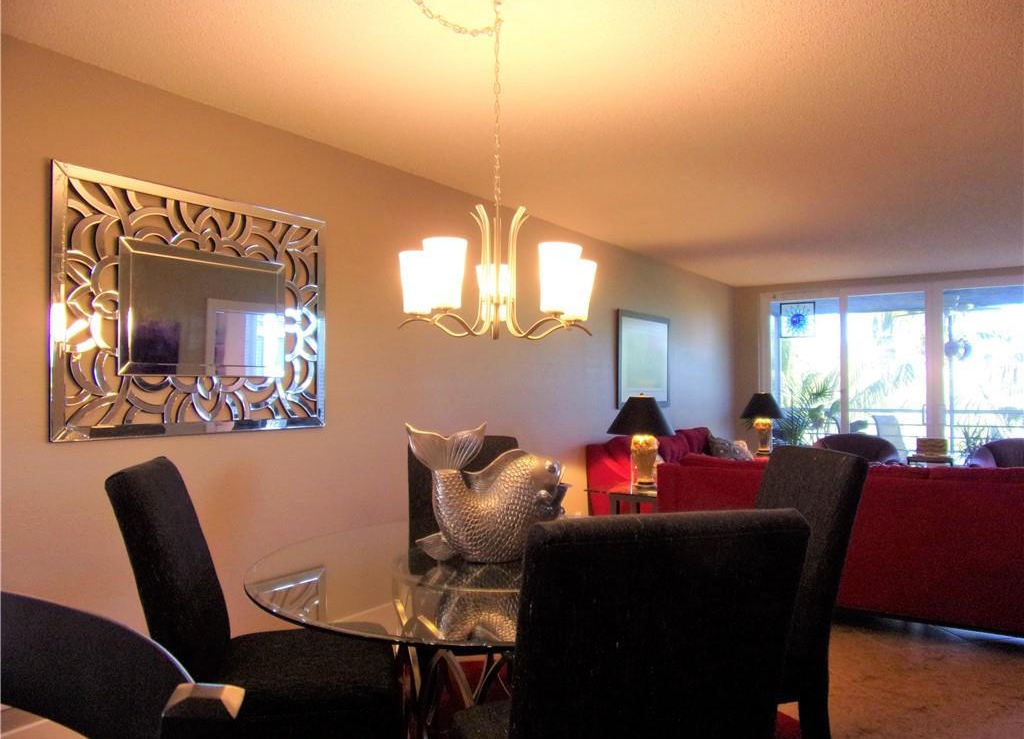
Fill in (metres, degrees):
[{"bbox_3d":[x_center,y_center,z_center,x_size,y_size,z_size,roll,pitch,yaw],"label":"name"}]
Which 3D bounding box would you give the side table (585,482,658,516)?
[{"bbox_3d":[0.839,1.075,4.649,0.500,0.600,0.620,-1,-2,36],"label":"side table"}]

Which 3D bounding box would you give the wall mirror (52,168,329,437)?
[{"bbox_3d":[-1.262,-0.227,2.961,0.030,0.980,1.190,-1,-2,36],"label":"wall mirror"}]

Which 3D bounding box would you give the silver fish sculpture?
[{"bbox_3d":[-0.072,0.353,2.072,0.440,0.396,0.220,1,-2,-20],"label":"silver fish sculpture"}]

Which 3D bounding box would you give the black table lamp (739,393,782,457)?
[{"bbox_3d":[2.460,0.527,6.969,0.410,0.620,0.410,-1,-2,36],"label":"black table lamp"}]

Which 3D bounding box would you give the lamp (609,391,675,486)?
[{"bbox_3d":[0.865,0.470,4.720,0.430,0.620,0.430,0,-1,0],"label":"lamp"}]

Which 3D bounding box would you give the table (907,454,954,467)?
[{"bbox_3d":[3.898,1.125,6.594,0.410,0.600,0.410,-1,-2,36],"label":"table"}]

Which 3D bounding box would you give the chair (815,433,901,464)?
[{"bbox_3d":[3.260,1.032,6.696,0.780,0.790,0.780,-1,-2,32],"label":"chair"}]

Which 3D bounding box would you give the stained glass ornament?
[{"bbox_3d":[3.127,-0.547,7.788,0.370,0.385,0.015,-1,-2,36],"label":"stained glass ornament"}]

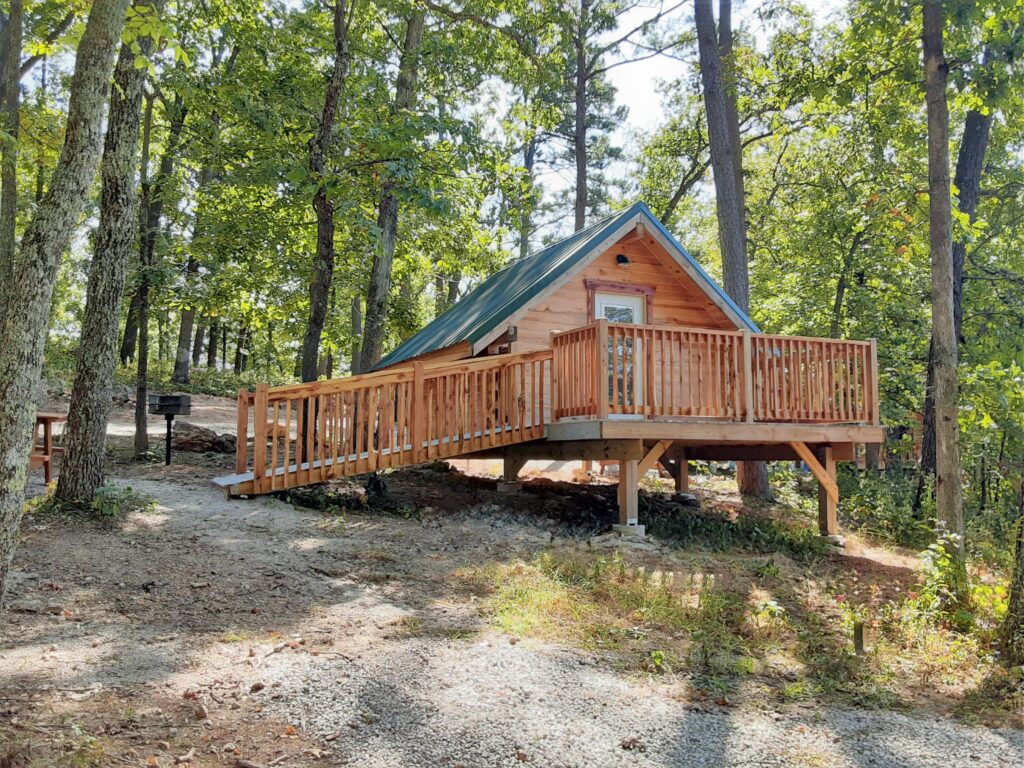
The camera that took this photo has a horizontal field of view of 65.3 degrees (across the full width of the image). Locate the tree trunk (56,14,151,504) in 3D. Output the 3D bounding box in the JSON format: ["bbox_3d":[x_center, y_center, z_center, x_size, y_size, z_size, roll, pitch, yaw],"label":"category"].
[{"bbox_3d":[-4.096,-1.326,8.170,0.450,5.097,0.450,5,-4,0],"label":"tree trunk"}]

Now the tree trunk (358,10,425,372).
[{"bbox_3d":[-2.470,-3.267,16.303,0.480,9.065,0.480,6,-4,0],"label":"tree trunk"}]

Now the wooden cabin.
[{"bbox_3d":[-0.136,-0.331,12.253,8.457,4.615,7.707,2,-4,-24],"label":"wooden cabin"}]

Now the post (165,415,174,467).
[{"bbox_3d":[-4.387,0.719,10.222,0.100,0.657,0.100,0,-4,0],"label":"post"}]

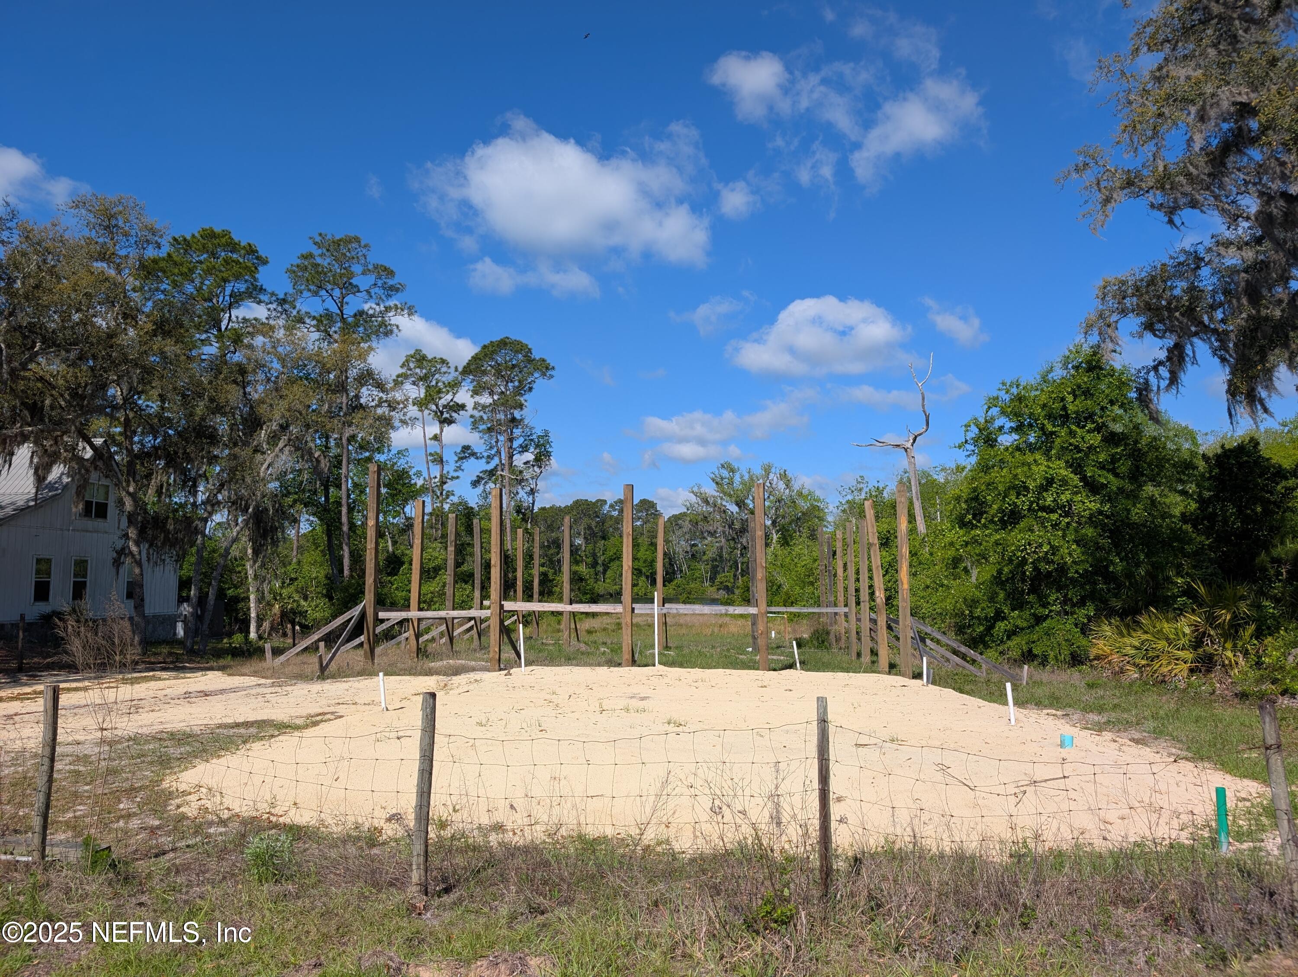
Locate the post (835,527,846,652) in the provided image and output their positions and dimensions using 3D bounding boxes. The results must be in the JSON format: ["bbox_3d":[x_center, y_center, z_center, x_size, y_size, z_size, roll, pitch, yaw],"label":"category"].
[{"bbox_3d":[6.411,3.443,30.025,0.187,4.013,0.187,-1,-6,5],"label":"post"}]

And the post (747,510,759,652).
[{"bbox_3d":[2.721,2.473,23.379,0.145,3.585,0.145,-1,-6,5],"label":"post"}]

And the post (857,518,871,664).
[{"bbox_3d":[5.853,2.805,24.449,0.187,3.965,0.187,-1,-6,5],"label":"post"}]

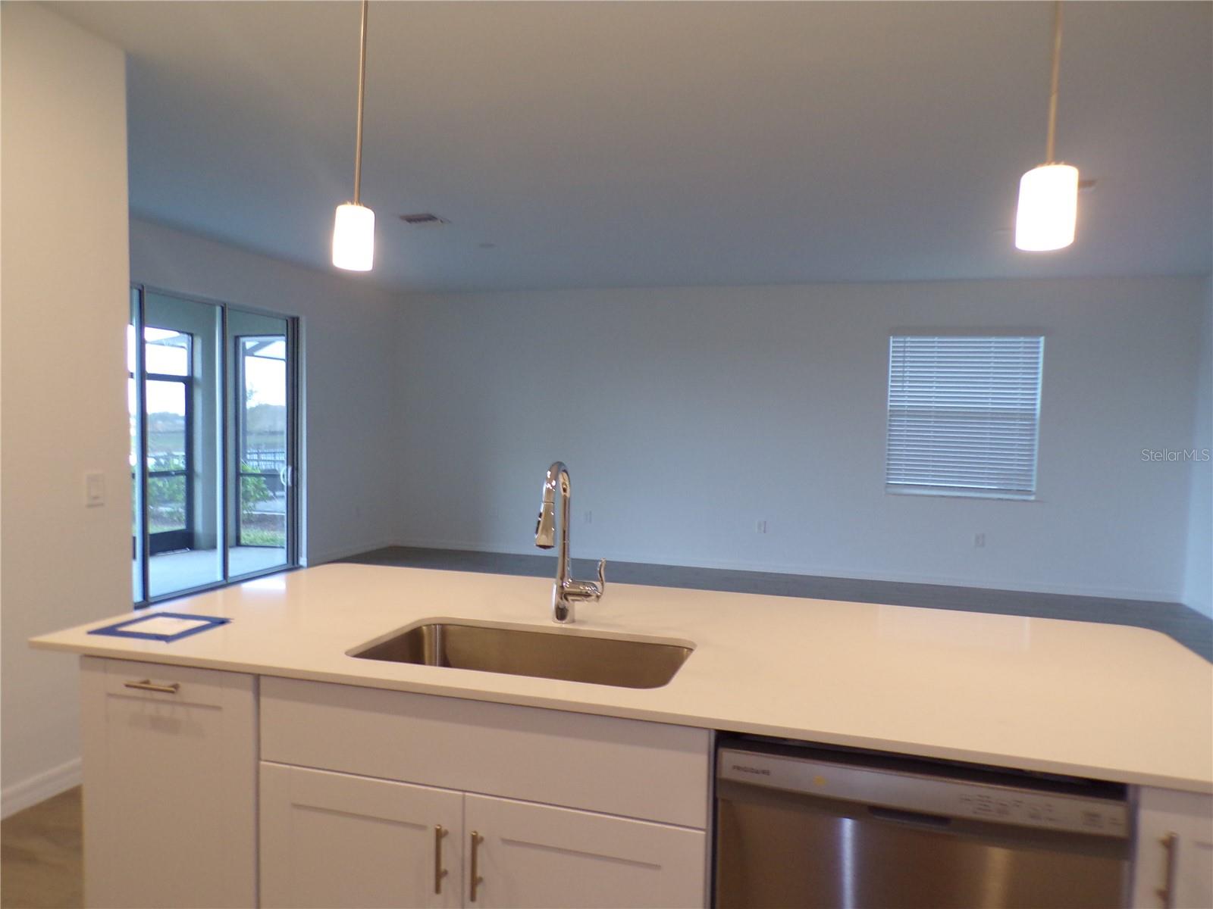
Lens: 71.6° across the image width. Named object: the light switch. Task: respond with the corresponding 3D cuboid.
[{"bbox_3d":[-1.953,0.135,3.216,0.012,0.118,0.074,2,2,16],"label":"light switch"}]

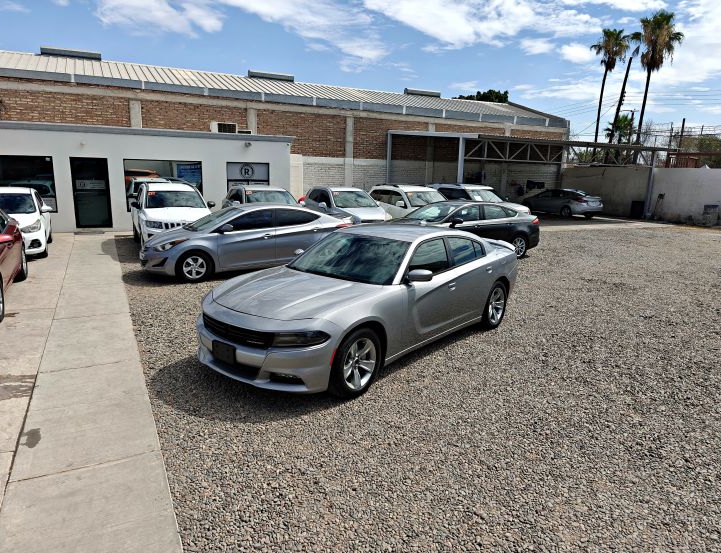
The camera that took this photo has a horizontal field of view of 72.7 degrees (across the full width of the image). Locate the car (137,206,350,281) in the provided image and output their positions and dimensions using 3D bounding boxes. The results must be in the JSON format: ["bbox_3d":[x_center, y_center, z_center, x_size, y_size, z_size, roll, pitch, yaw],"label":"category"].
[{"bbox_3d":[-2.378,-0.864,10.524,4.550,1.435,1.780,-6,14,-32],"label":"car"}]

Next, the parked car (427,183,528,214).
[{"bbox_3d":[4.413,-2.774,19.550,1.880,1.710,4.650,-5,14,-29],"label":"parked car"}]

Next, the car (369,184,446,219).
[{"bbox_3d":[1.806,-2.195,16.669,1.830,1.680,4.500,-4,14,-25],"label":"car"}]

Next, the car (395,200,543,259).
[{"bbox_3d":[2.597,-1.259,12.992,4.870,1.480,1.870,-6,14,-31],"label":"car"}]

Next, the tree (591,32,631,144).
[{"bbox_3d":[20.929,-13.758,43.014,3.500,14.843,3.500,7,13,24],"label":"tree"}]

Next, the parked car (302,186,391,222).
[{"bbox_3d":[-0.452,-1.933,15.581,1.750,1.600,4.350,-4,13,-23],"label":"parked car"}]

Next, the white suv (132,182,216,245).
[{"bbox_3d":[-5.012,-1.566,13.076,1.800,1.660,4.450,-4,13,-26],"label":"white suv"}]

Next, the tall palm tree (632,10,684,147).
[{"bbox_3d":[23.192,-13.303,39.248,4.100,14.800,4.100,8,14,28],"label":"tall palm tree"}]

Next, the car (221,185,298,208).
[{"bbox_3d":[-2.758,-1.720,14.156,1.780,1.640,4.400,-4,13,-25],"label":"car"}]

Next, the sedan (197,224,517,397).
[{"bbox_3d":[0.366,0.097,6.567,1.930,1.480,5.030,12,16,40],"label":"sedan"}]

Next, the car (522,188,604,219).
[{"bbox_3d":[11.009,-4.139,27.104,1.790,1.480,4.630,-4,14,-24],"label":"car"}]

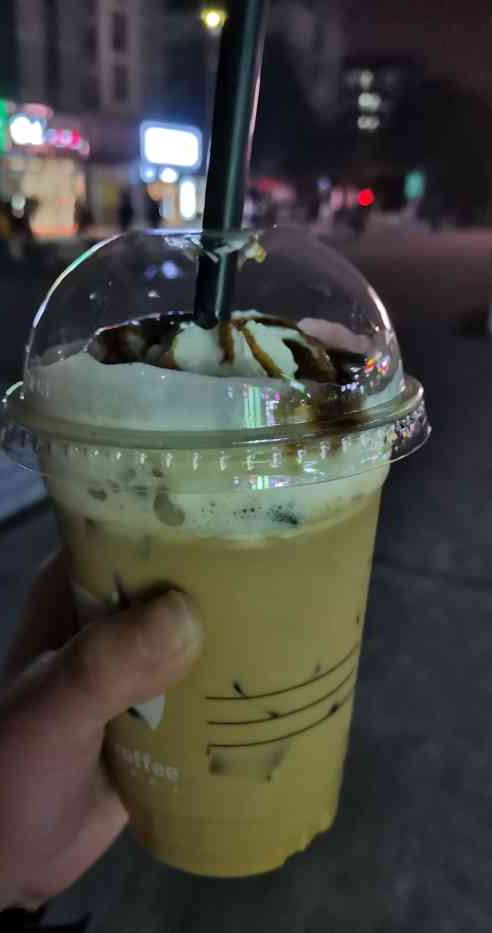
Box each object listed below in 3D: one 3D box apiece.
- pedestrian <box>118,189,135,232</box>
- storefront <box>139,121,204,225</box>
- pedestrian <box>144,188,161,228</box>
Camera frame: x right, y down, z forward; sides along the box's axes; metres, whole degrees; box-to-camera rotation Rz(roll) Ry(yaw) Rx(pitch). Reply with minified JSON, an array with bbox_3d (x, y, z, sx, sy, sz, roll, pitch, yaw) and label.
[{"bbox_3d":[-4.939,-10.540,28.824,0.500,1.680,0.360,-5,22,-16],"label":"pedestrian"},{"bbox_3d":[-3.586,-13.850,33.590,1.000,4.600,3.600,19,27,38],"label":"storefront"},{"bbox_3d":[-4.089,-11.238,30.551,0.500,1.680,0.360,-7,23,-22],"label":"pedestrian"}]

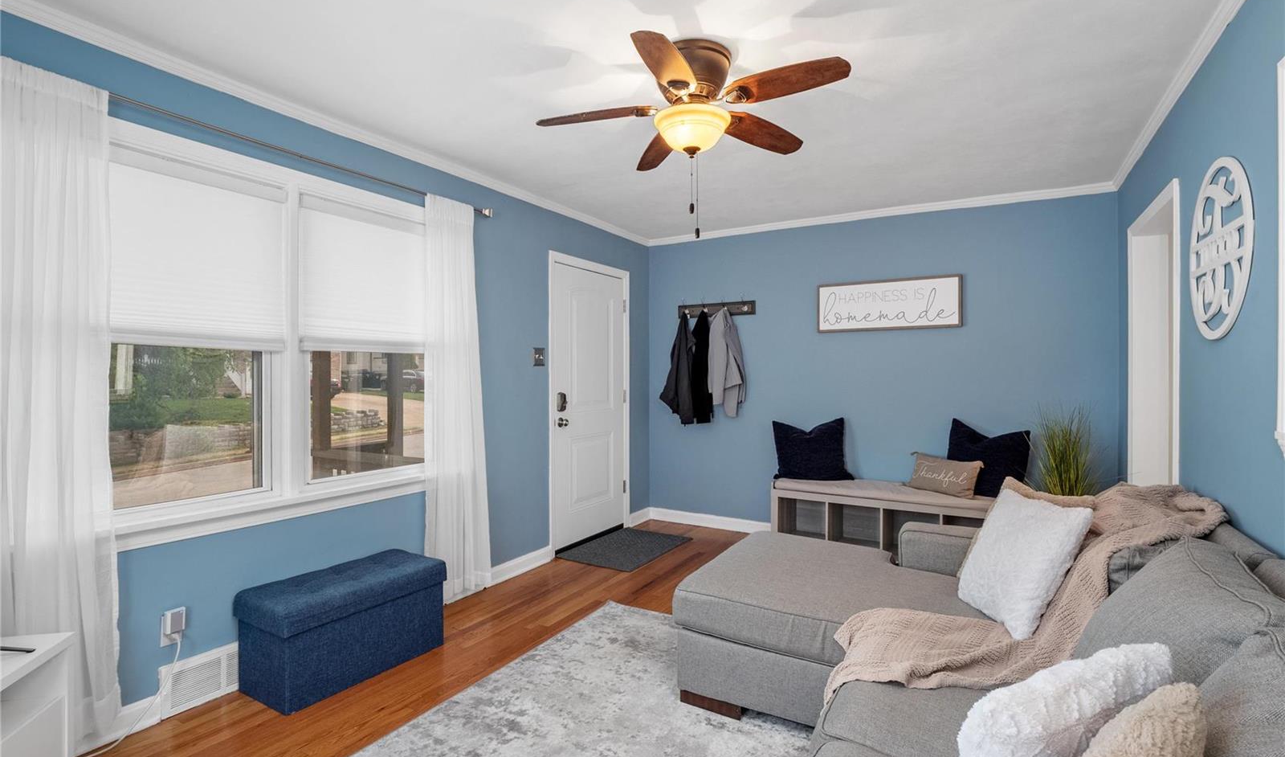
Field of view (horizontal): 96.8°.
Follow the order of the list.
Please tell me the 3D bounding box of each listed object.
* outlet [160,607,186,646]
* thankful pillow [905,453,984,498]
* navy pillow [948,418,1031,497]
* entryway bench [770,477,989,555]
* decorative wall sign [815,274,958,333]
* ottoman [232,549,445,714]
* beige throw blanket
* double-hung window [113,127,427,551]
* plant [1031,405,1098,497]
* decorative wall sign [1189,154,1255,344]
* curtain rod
[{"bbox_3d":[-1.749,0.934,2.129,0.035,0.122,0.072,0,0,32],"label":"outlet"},{"bbox_3d":[1.978,0.625,3.759,0.110,0.230,0.420,23,-8,-31],"label":"thankful pillow"},{"bbox_3d":[2.204,0.510,3.660,0.440,0.450,0.150,9,-8,41],"label":"navy pillow"},{"bbox_3d":[1.624,1.002,3.809,1.470,0.520,0.390,1,1,32],"label":"entryway bench"},{"bbox_3d":[1.730,-0.520,4.055,0.945,0.358,0.030,0,0,32],"label":"decorative wall sign"},{"bbox_3d":[-1.289,1.062,2.516,0.370,0.395,0.730,1,1,34],"label":"ottoman"},{"bbox_3d":[1.258,0.680,1.895,1.420,0.570,0.720,0,0,-13],"label":"beige throw blanket"},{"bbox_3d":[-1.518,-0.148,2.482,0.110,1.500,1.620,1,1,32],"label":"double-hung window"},{"bbox_3d":[2.444,0.709,3.292,0.340,1.100,0.340,1,1,32],"label":"plant"},{"bbox_3d":[1.785,-0.396,1.761,0.024,0.550,0.570,1,1,32],"label":"decorative wall sign"},{"bbox_3d":[-1.456,-0.963,2.464,0.060,0.045,2.160,0,0,32],"label":"curtain rod"}]

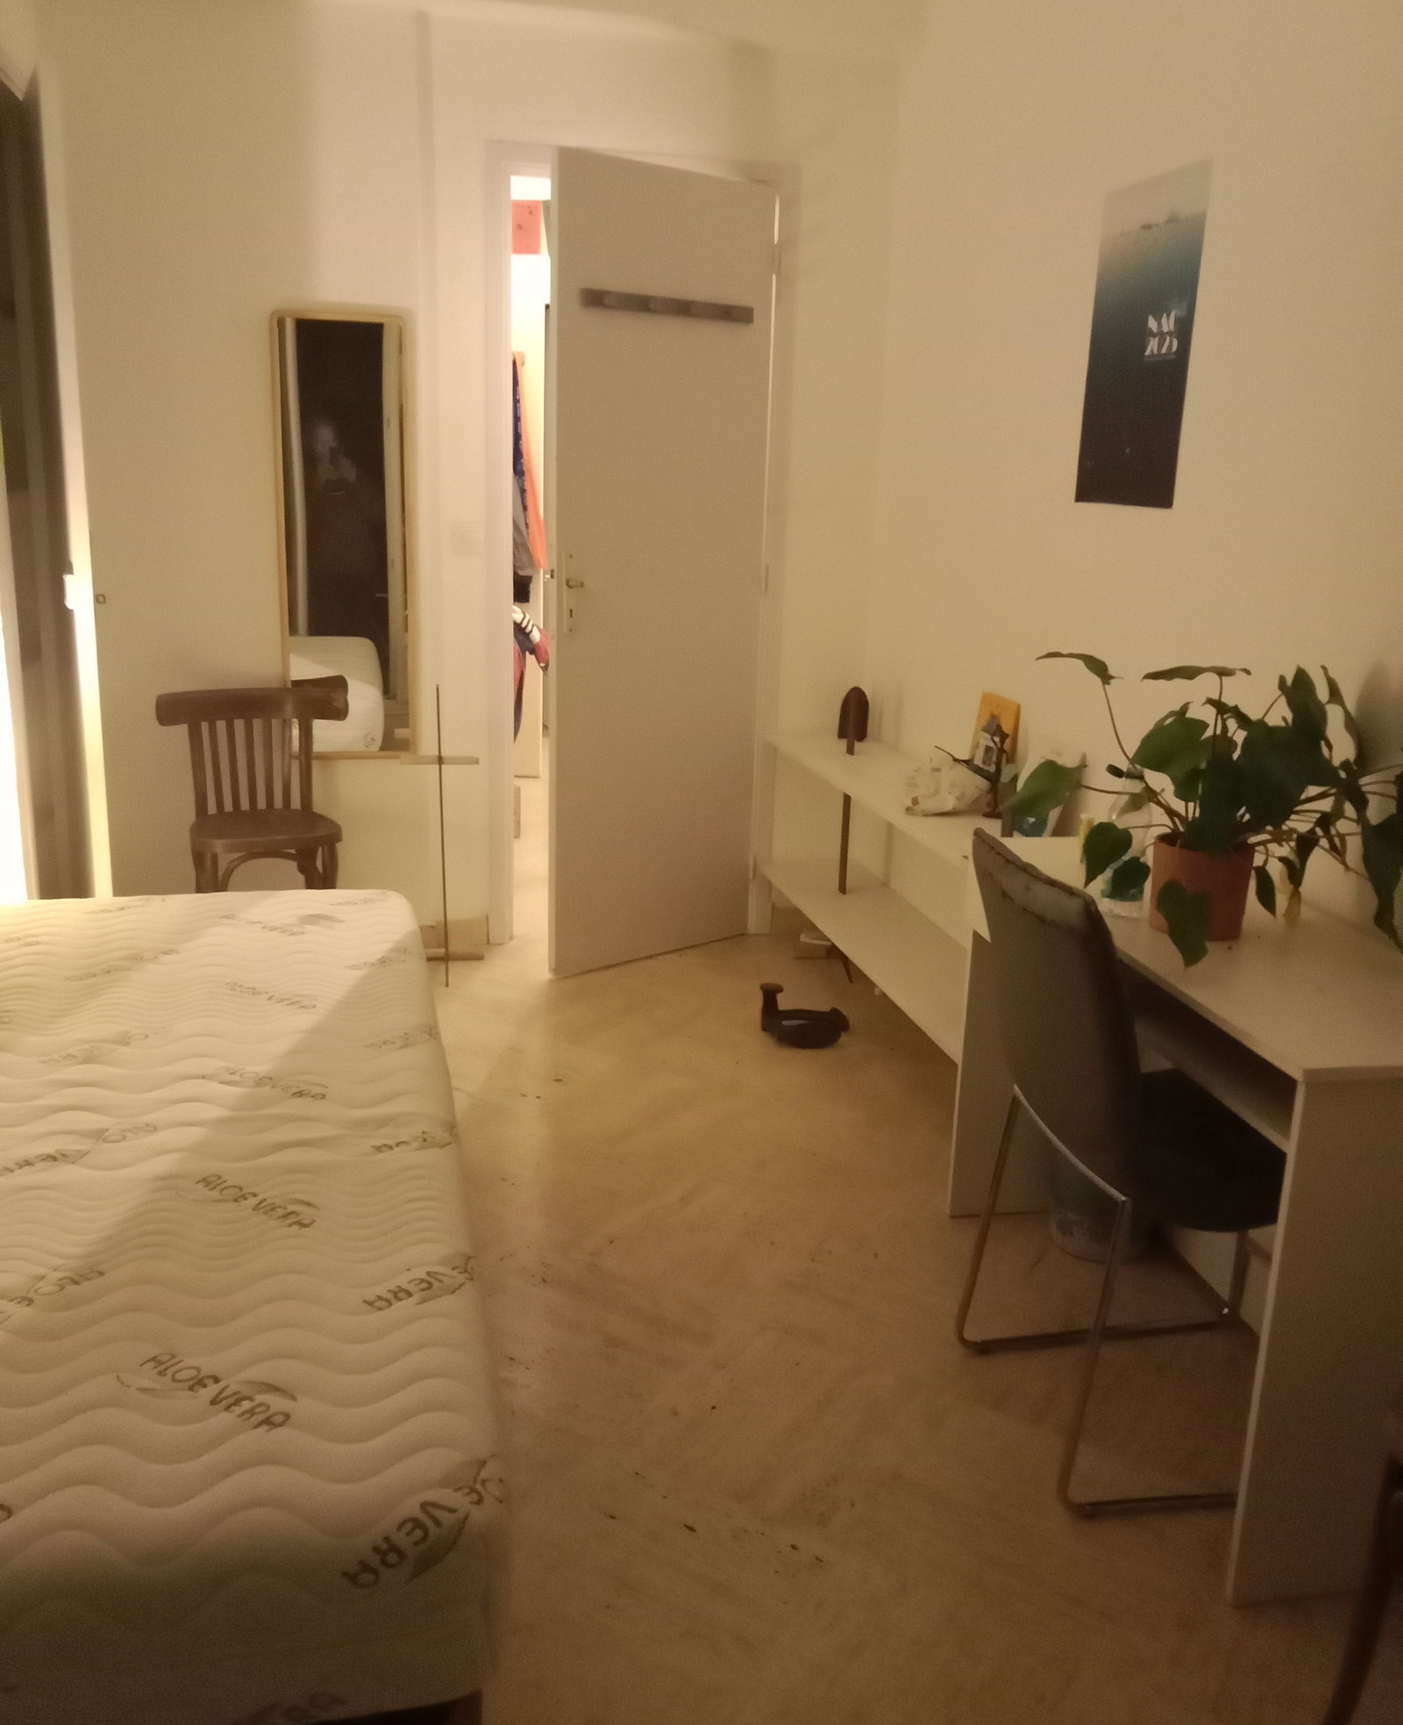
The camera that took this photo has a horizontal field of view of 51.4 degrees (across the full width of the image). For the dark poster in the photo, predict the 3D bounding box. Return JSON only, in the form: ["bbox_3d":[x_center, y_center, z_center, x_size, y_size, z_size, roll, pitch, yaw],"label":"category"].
[{"bbox_3d":[0.836,-0.999,2.822,0.015,0.599,0.383,-2,16,-14],"label":"dark poster"}]

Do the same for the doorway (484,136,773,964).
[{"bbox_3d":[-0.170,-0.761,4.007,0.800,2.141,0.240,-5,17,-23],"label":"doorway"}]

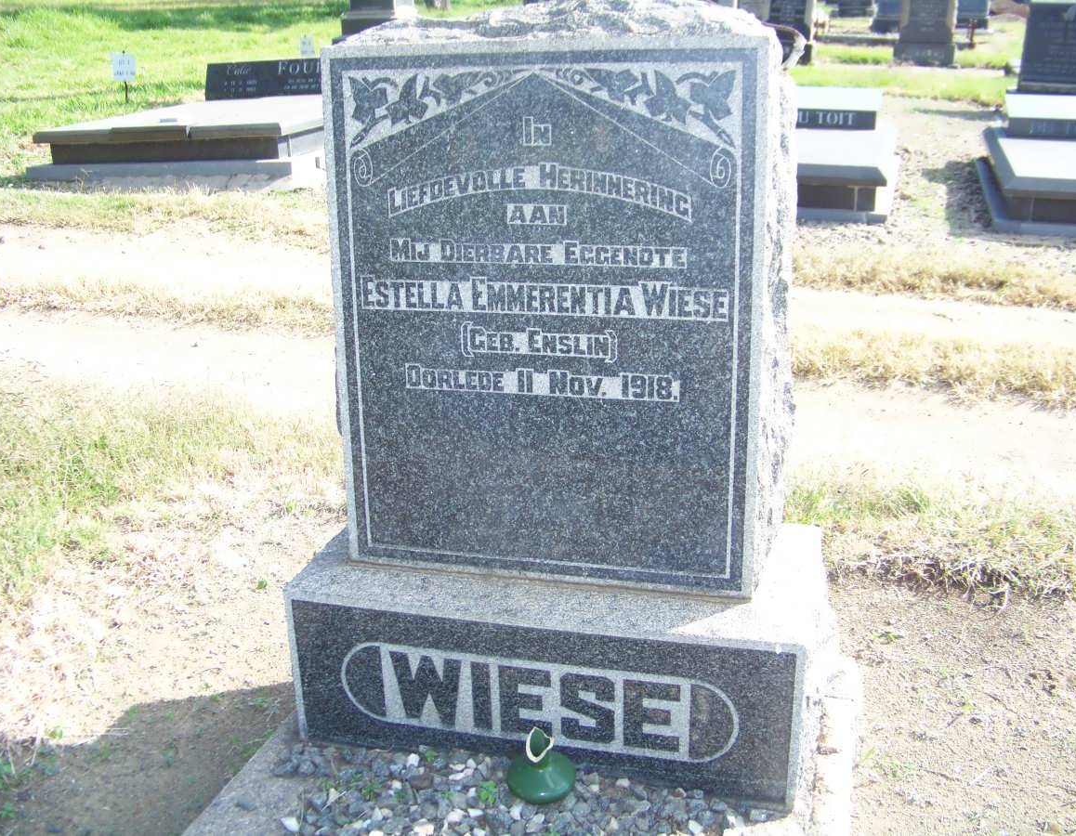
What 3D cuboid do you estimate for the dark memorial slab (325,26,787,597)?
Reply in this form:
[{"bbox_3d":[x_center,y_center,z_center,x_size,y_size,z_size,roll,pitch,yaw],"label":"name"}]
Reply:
[{"bbox_3d":[0.039,-0.224,2.150,0.806,1.037,0.250,4,20,14],"label":"dark memorial slab"}]

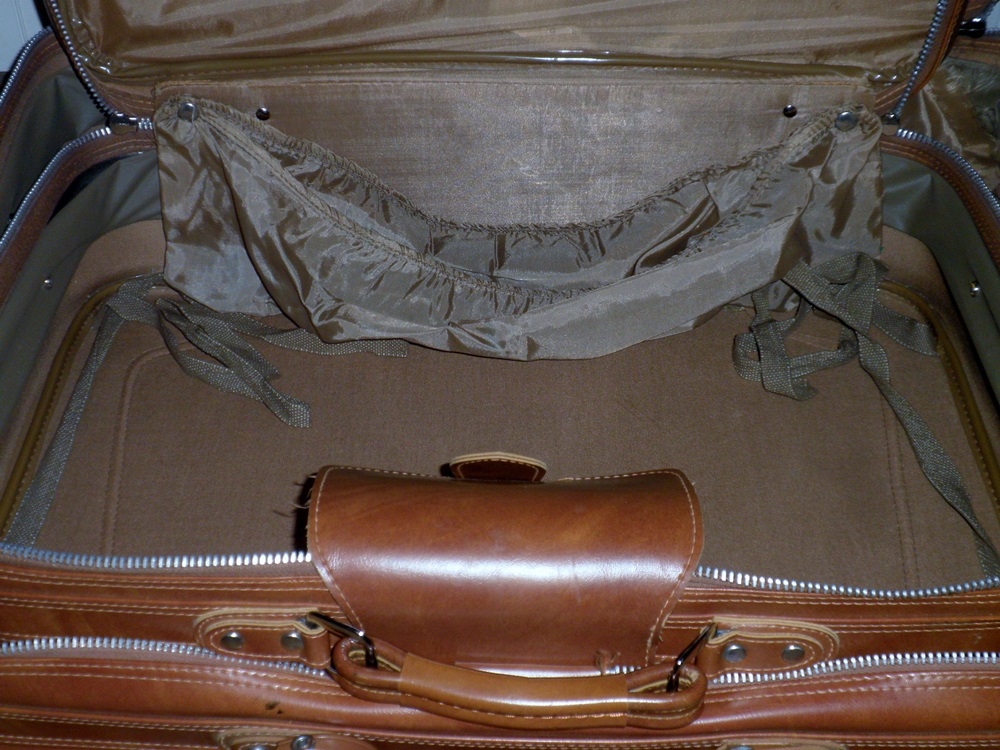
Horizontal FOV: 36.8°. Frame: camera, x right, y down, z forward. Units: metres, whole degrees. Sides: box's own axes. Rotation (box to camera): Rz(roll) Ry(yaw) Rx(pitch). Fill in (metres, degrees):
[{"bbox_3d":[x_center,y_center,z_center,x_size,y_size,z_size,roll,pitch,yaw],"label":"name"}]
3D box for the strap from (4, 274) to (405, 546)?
[{"bbox_3d":[-0.155,0.007,0.855,0.200,0.035,0.250,0,41,0],"label":"strap"}]

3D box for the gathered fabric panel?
[{"bbox_3d":[0.011,-0.089,0.901,0.440,0.115,0.115,0,41,0],"label":"gathered fabric panel"}]

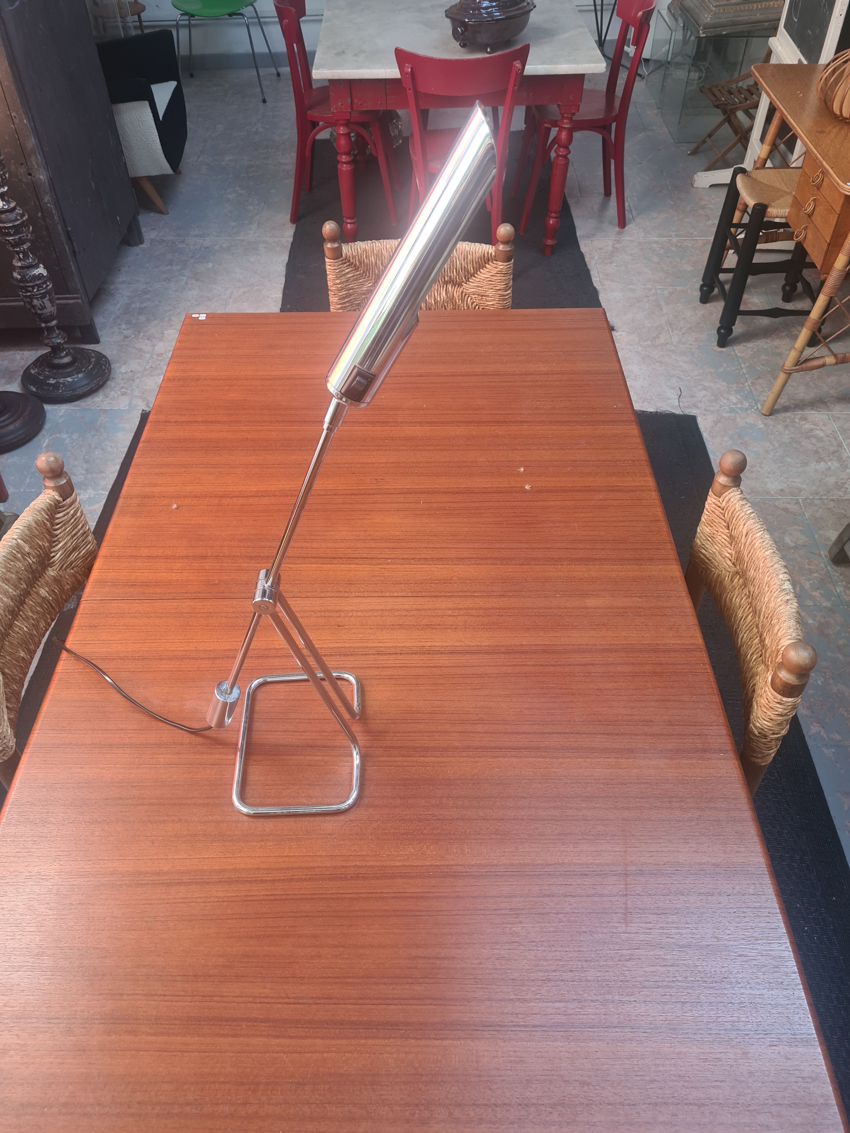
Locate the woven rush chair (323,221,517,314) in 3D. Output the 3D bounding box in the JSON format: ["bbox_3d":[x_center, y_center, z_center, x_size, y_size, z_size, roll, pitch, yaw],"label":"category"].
[{"bbox_3d":[-0.017,-0.412,2.199,0.480,0.800,0.490,1,47,1],"label":"woven rush chair"}]

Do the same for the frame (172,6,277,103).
[{"bbox_3d":[-1.169,-2.987,4.899,0.540,0.440,0.490,1,47,1],"label":"frame"}]

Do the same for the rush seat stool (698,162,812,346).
[{"bbox_3d":[1.246,-1.098,3.034,0.375,0.510,0.370,1,47,1],"label":"rush seat stool"}]

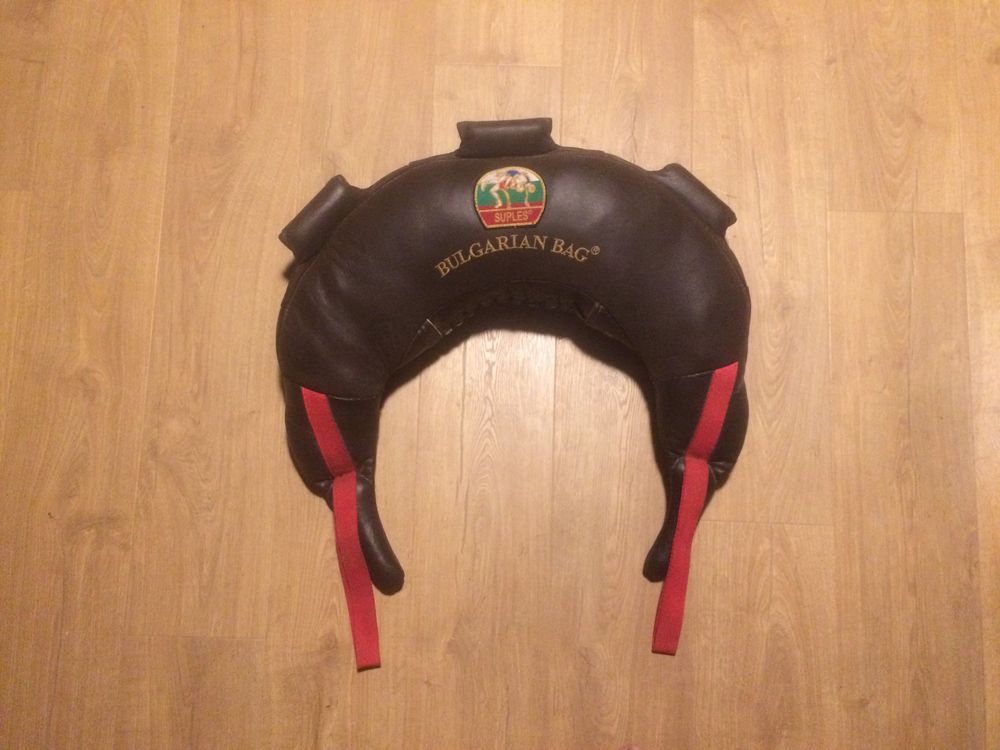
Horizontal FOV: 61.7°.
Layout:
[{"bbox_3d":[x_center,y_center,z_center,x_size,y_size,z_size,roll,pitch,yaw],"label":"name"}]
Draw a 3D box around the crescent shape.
[{"bbox_3d":[0.019,0.013,1.096,0.628,0.170,0.741,-3,83,1],"label":"crescent shape"}]

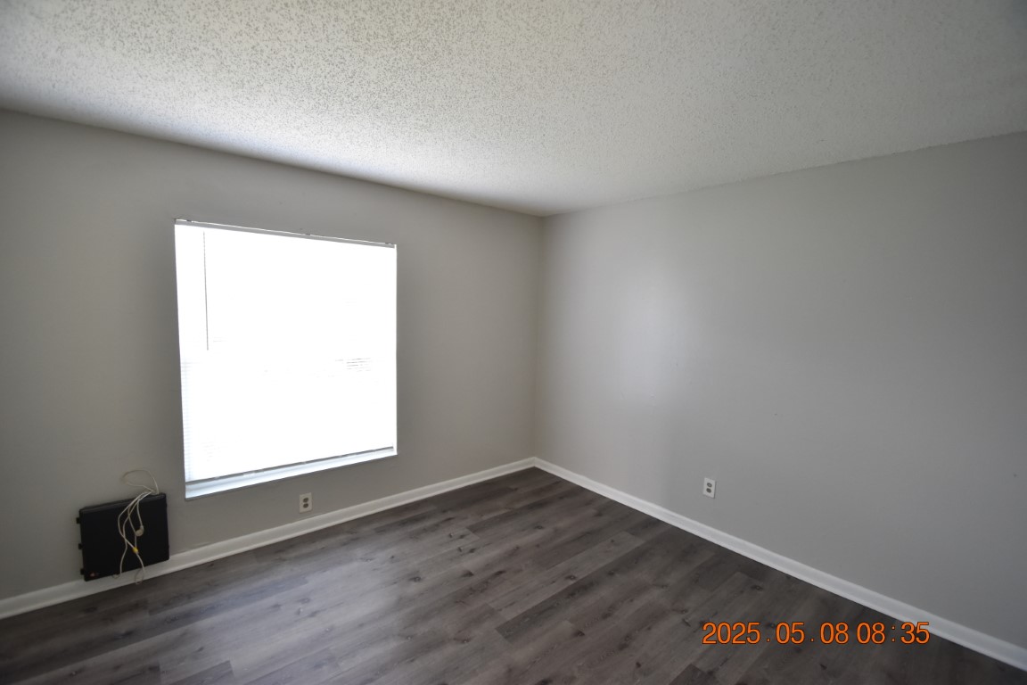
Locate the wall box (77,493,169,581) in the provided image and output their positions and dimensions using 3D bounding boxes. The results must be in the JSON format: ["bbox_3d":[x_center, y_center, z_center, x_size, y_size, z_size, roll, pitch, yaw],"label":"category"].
[{"bbox_3d":[-2.065,1.030,2.268,0.370,0.370,0.080,-3,7,-40],"label":"wall box"}]

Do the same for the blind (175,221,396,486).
[{"bbox_3d":[-1.400,0.064,2.835,1.300,1.530,0.050,-3,7,-40],"label":"blind"}]

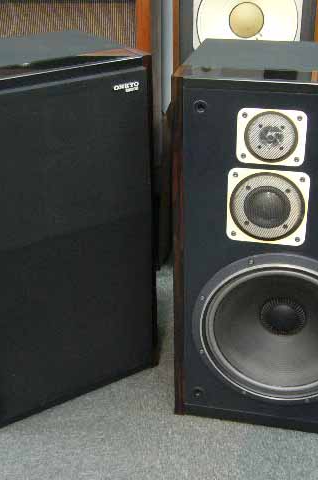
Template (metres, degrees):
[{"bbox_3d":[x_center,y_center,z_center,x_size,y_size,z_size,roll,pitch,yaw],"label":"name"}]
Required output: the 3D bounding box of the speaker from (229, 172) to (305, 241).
[{"bbox_3d":[0.216,-0.068,1.282,0.149,0.149,0.020,6,28,12],"label":"speaker"}]

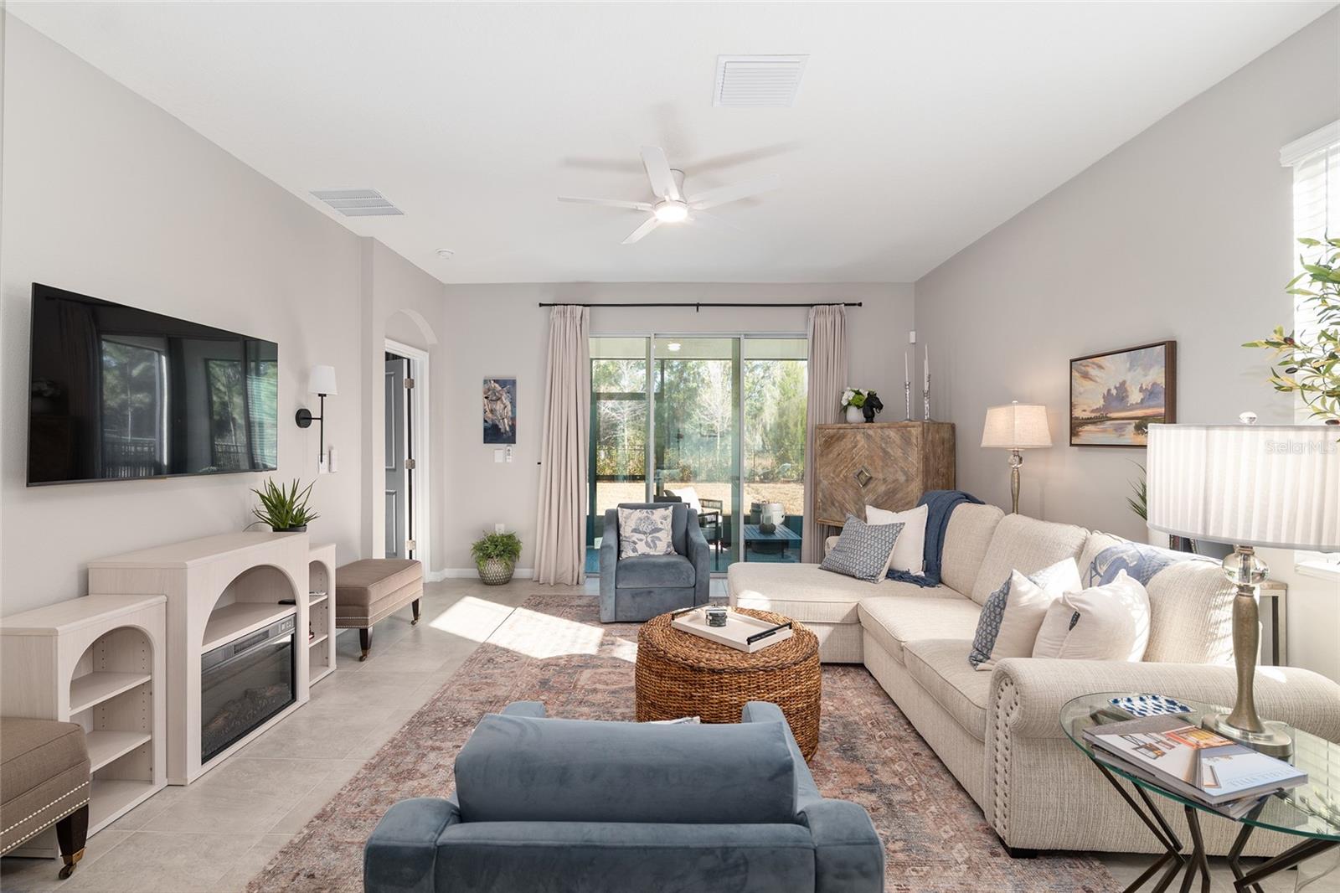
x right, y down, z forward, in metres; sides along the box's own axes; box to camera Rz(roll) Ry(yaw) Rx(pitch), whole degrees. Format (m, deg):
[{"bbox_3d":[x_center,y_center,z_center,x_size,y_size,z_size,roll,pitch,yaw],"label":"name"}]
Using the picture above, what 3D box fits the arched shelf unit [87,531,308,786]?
[{"bbox_3d":[-2.054,0.883,2.522,0.385,0.865,0.715,0,1,1],"label":"arched shelf unit"}]

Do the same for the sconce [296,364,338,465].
[{"bbox_3d":[-2.263,-0.204,3.594,0.215,0.635,0.160,0,0,0],"label":"sconce"}]

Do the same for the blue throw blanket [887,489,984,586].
[{"bbox_3d":[1.846,0.605,3.880,0.570,0.570,0.600,0,0,0],"label":"blue throw blanket"}]

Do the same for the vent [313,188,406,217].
[{"bbox_3d":[-2.024,-1.571,3.628,0.450,0.020,0.420,0,1,1],"label":"vent"}]

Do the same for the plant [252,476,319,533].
[{"bbox_3d":[-2.105,0.380,3.060,0.320,0.385,0.330,0,0,0],"label":"plant"}]

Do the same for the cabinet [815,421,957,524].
[{"bbox_3d":[1.754,0.567,4.611,0.550,1.487,0.910,0,1,-41],"label":"cabinet"}]

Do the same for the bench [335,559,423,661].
[{"bbox_3d":[-2.030,1.075,3.745,0.450,0.460,0.760,0,0,0],"label":"bench"}]

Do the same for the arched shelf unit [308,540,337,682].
[{"bbox_3d":[-2.113,0.943,3.088,0.290,0.730,0.400,0,1,1],"label":"arched shelf unit"}]

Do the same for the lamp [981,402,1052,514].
[{"bbox_3d":[2.064,0.118,3.330,0.270,0.770,0.320,0,1,1],"label":"lamp"}]

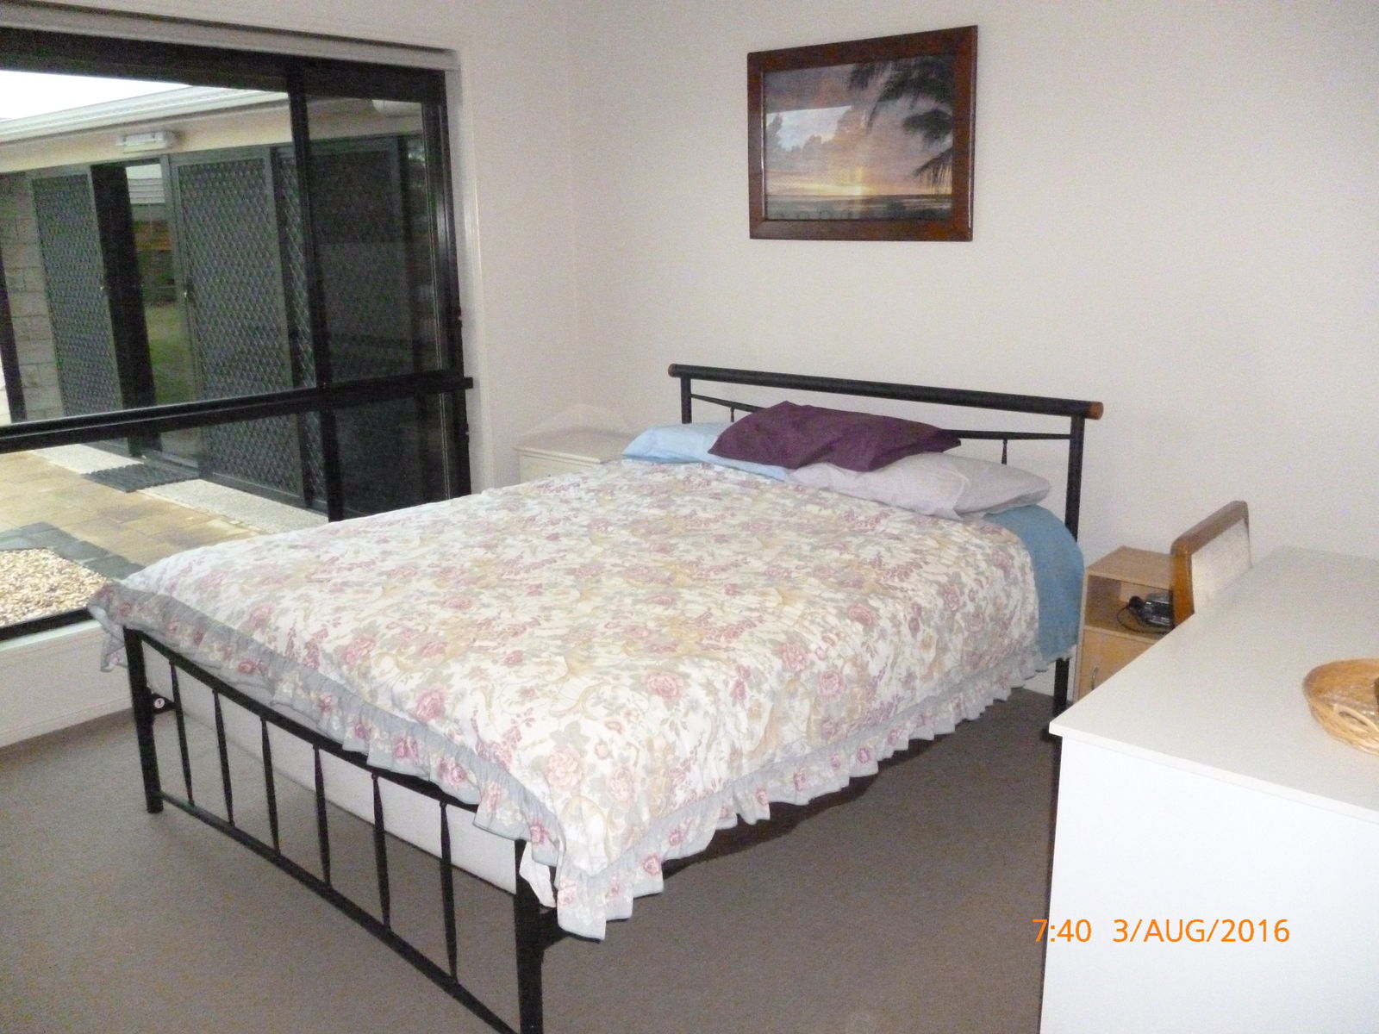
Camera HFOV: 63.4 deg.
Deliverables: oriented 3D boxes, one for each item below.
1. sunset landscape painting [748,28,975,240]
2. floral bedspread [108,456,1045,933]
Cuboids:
[{"bbox_3d":[0.538,-1.220,3.643,0.849,0.609,0.030,12,19,40],"label":"sunset landscape painting"},{"bbox_3d":[-0.239,0.264,2.942,1.715,0.395,1.860,12,19,40],"label":"floral bedspread"}]

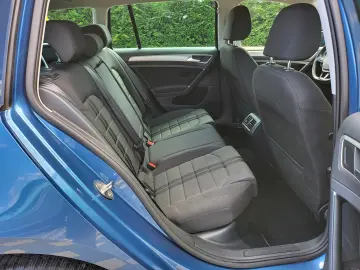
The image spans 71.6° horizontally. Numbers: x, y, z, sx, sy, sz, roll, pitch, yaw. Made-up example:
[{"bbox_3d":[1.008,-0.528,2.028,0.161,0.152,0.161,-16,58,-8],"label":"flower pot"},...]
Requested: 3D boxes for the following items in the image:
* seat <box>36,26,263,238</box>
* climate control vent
[{"bbox_3d":[-0.174,-0.187,1.495,0.949,0.898,1.306,-3,24,-7],"label":"seat"},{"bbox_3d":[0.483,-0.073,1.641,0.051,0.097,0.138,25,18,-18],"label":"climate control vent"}]

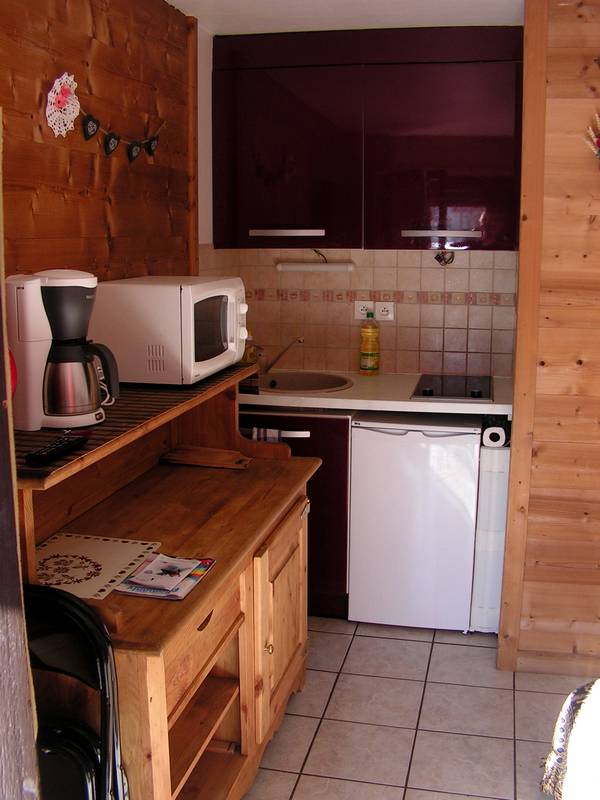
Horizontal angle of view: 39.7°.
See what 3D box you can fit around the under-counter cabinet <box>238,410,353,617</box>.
[{"bbox_3d":[-0.036,0.409,3.567,0.606,0.858,0.556,3,11,13],"label":"under-counter cabinet"}]

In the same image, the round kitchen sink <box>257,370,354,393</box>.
[{"bbox_3d":[-0.032,-0.003,3.474,0.515,0.162,0.515,0,11,0],"label":"round kitchen sink"}]

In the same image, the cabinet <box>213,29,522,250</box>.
[{"bbox_3d":[0.280,-1.024,3.312,1.209,0.848,0.364,3,11,13],"label":"cabinet"}]

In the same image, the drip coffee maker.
[{"bbox_3d":[-0.490,-0.110,1.742,0.258,0.331,0.169,4,11,21],"label":"drip coffee maker"}]

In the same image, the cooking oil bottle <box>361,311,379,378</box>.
[{"bbox_3d":[0.305,-0.246,3.601,0.081,0.281,0.081,3,11,13],"label":"cooking oil bottle"}]

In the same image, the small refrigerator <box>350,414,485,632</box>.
[{"bbox_3d":[0.494,0.450,3.438,0.488,0.828,0.535,3,11,13],"label":"small refrigerator"}]

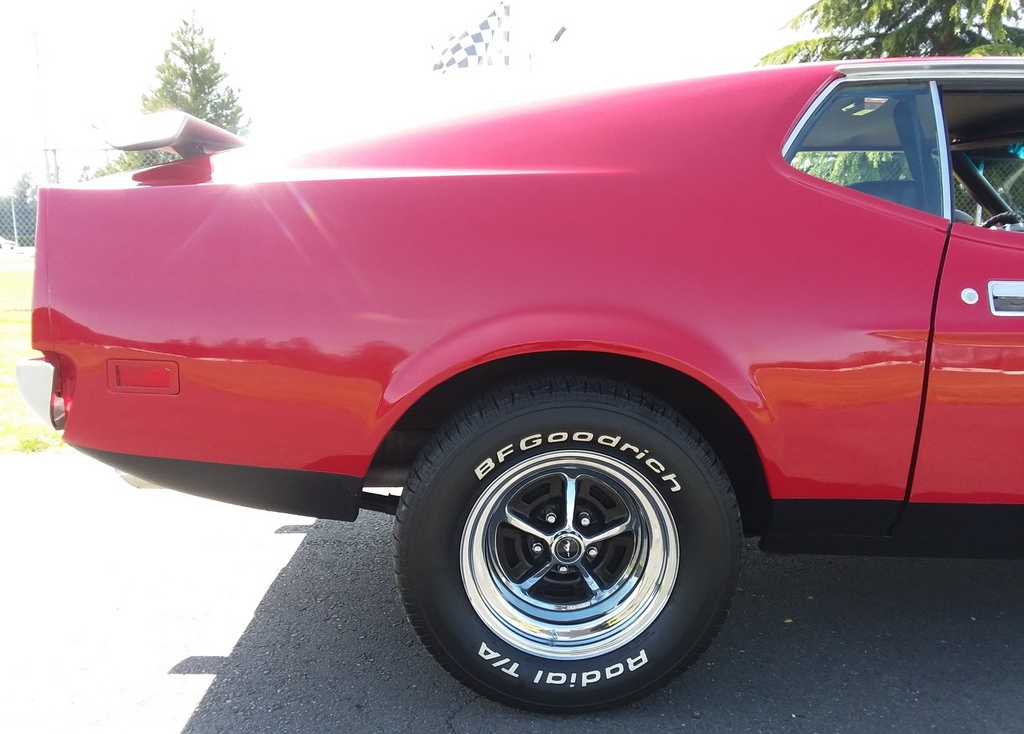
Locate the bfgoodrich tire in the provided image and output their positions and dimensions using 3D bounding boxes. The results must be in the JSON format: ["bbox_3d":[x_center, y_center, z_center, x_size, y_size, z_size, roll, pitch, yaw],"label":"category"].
[{"bbox_3d":[0.106,0.344,1.615,0.680,0.675,0.250,0,9,-2],"label":"bfgoodrich tire"}]

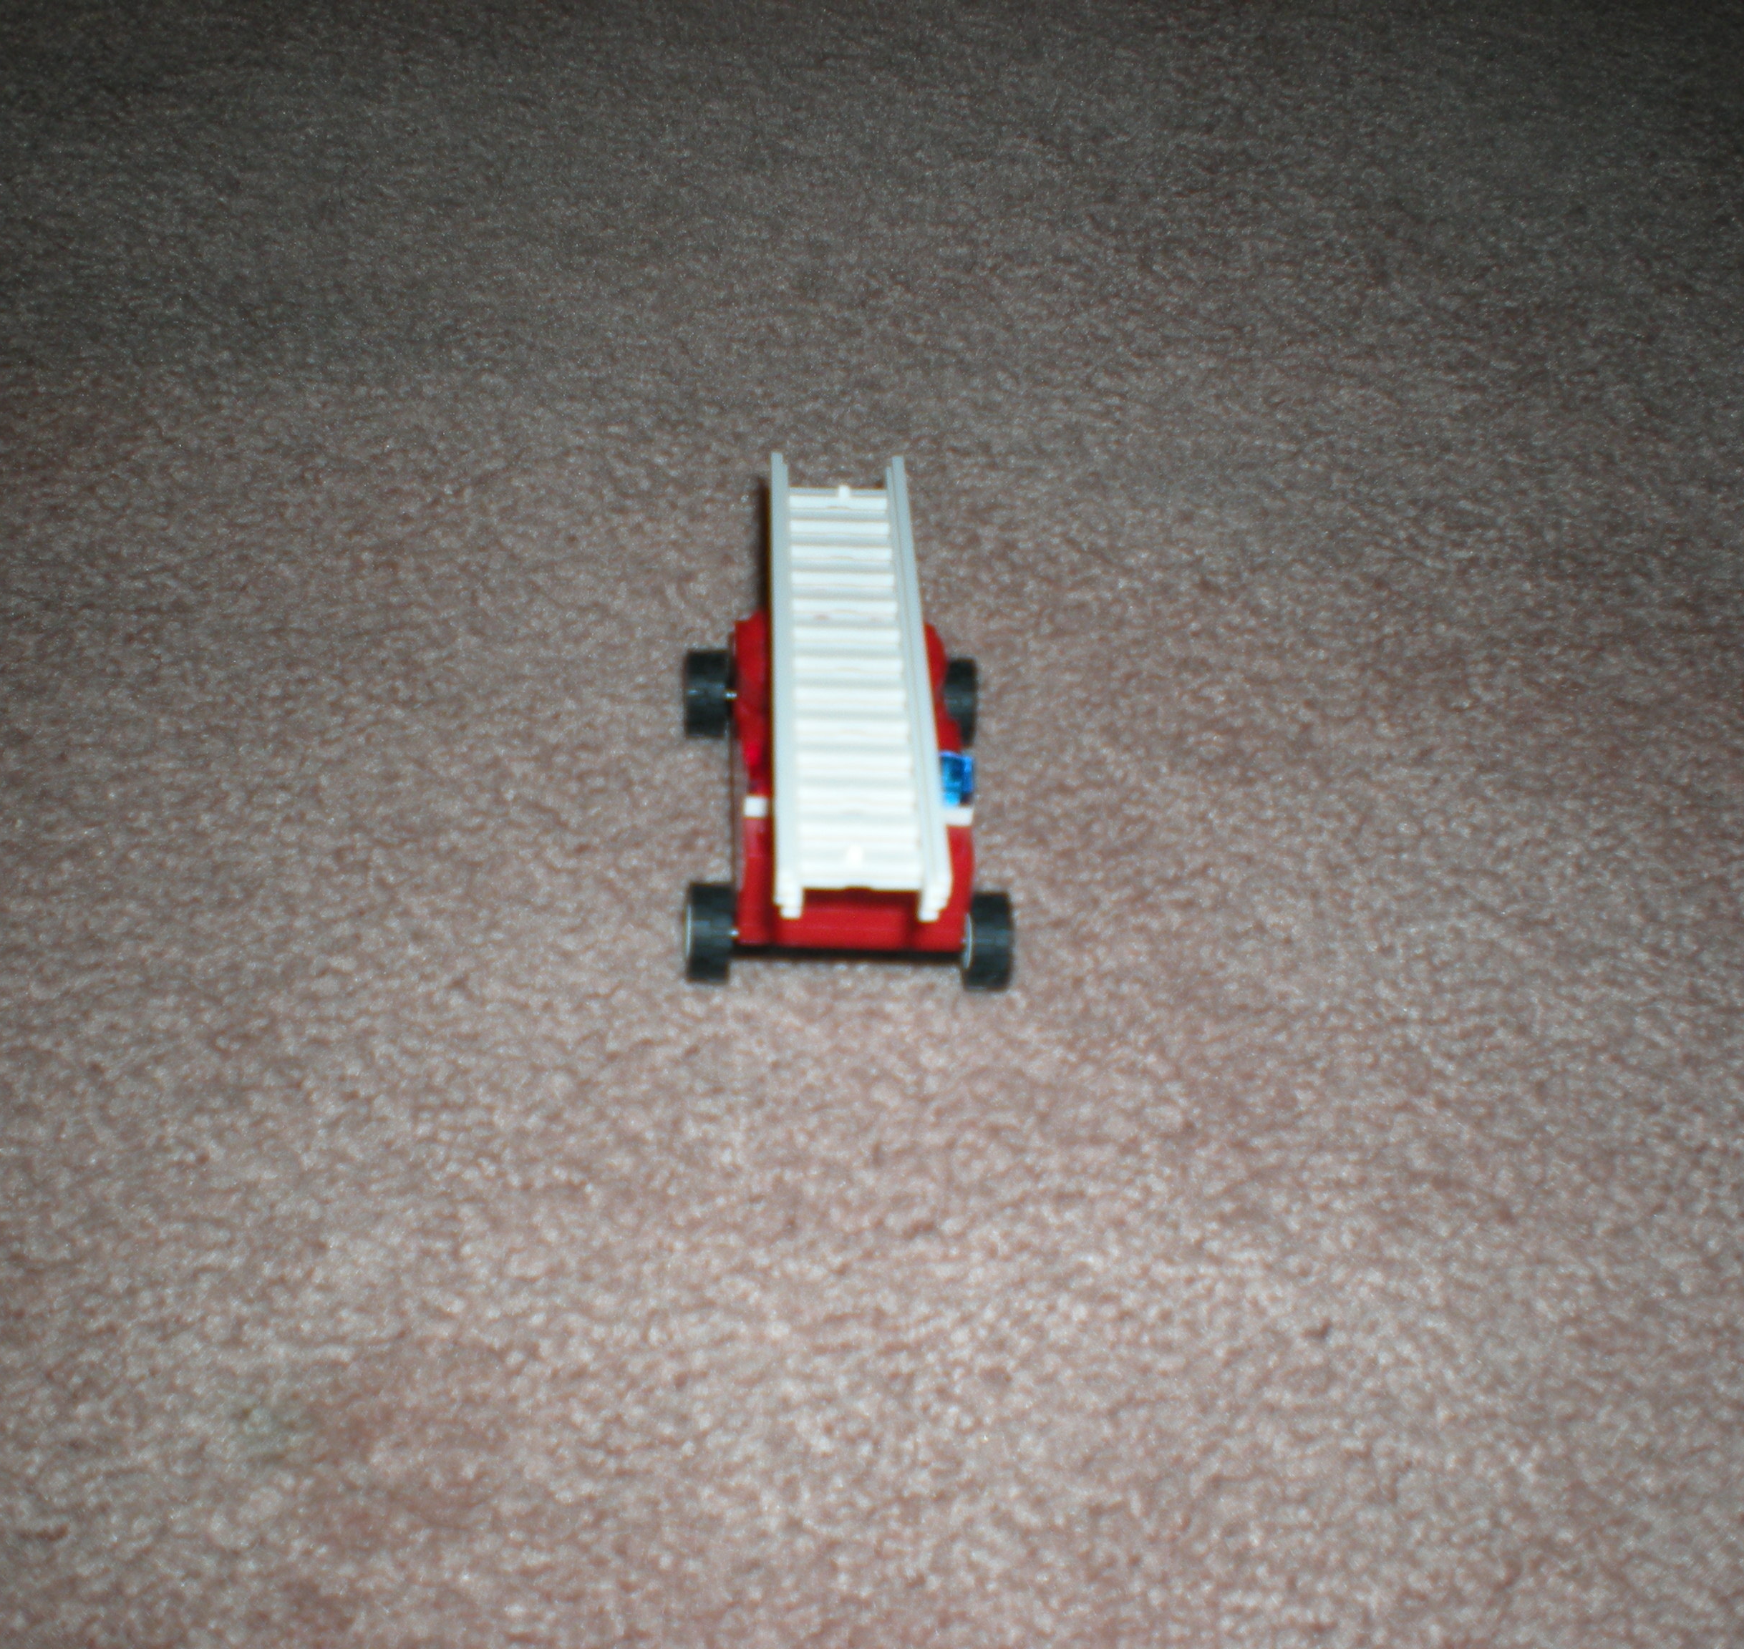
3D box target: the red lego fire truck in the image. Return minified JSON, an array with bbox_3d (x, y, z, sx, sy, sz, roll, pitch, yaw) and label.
[{"bbox_3d":[-0.004,-0.014,0.361,0.045,0.032,0.128,2,37,-5],"label":"red lego fire truck"}]

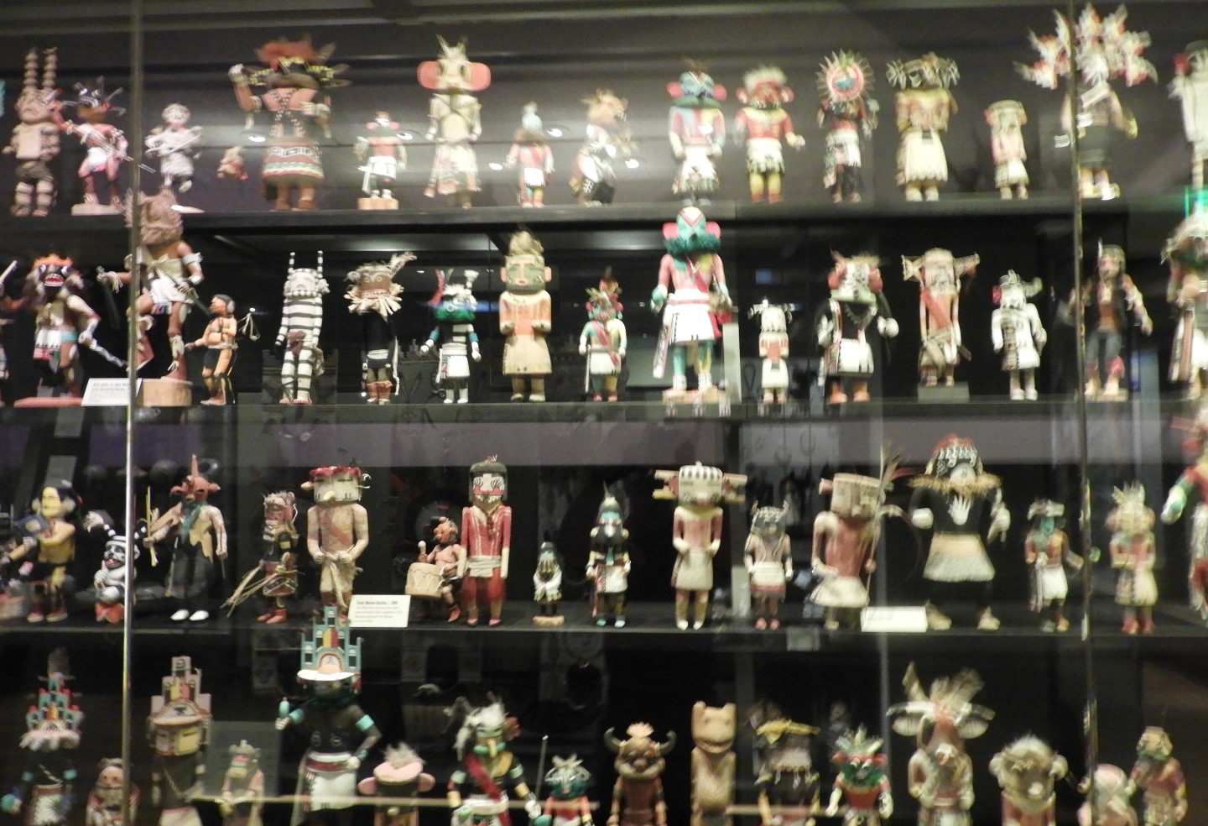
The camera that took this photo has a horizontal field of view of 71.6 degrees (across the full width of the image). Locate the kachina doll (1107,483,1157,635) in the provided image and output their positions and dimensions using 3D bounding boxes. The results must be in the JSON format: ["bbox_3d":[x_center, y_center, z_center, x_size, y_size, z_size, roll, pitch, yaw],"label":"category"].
[{"bbox_3d":[0.949,0.261,1.506,0.074,0.271,0.080,-1,-1,12],"label":"kachina doll"}]

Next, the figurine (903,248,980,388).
[{"bbox_3d":[0.649,-0.181,1.611,0.147,0.266,0.095,0,-2,4],"label":"figurine"}]

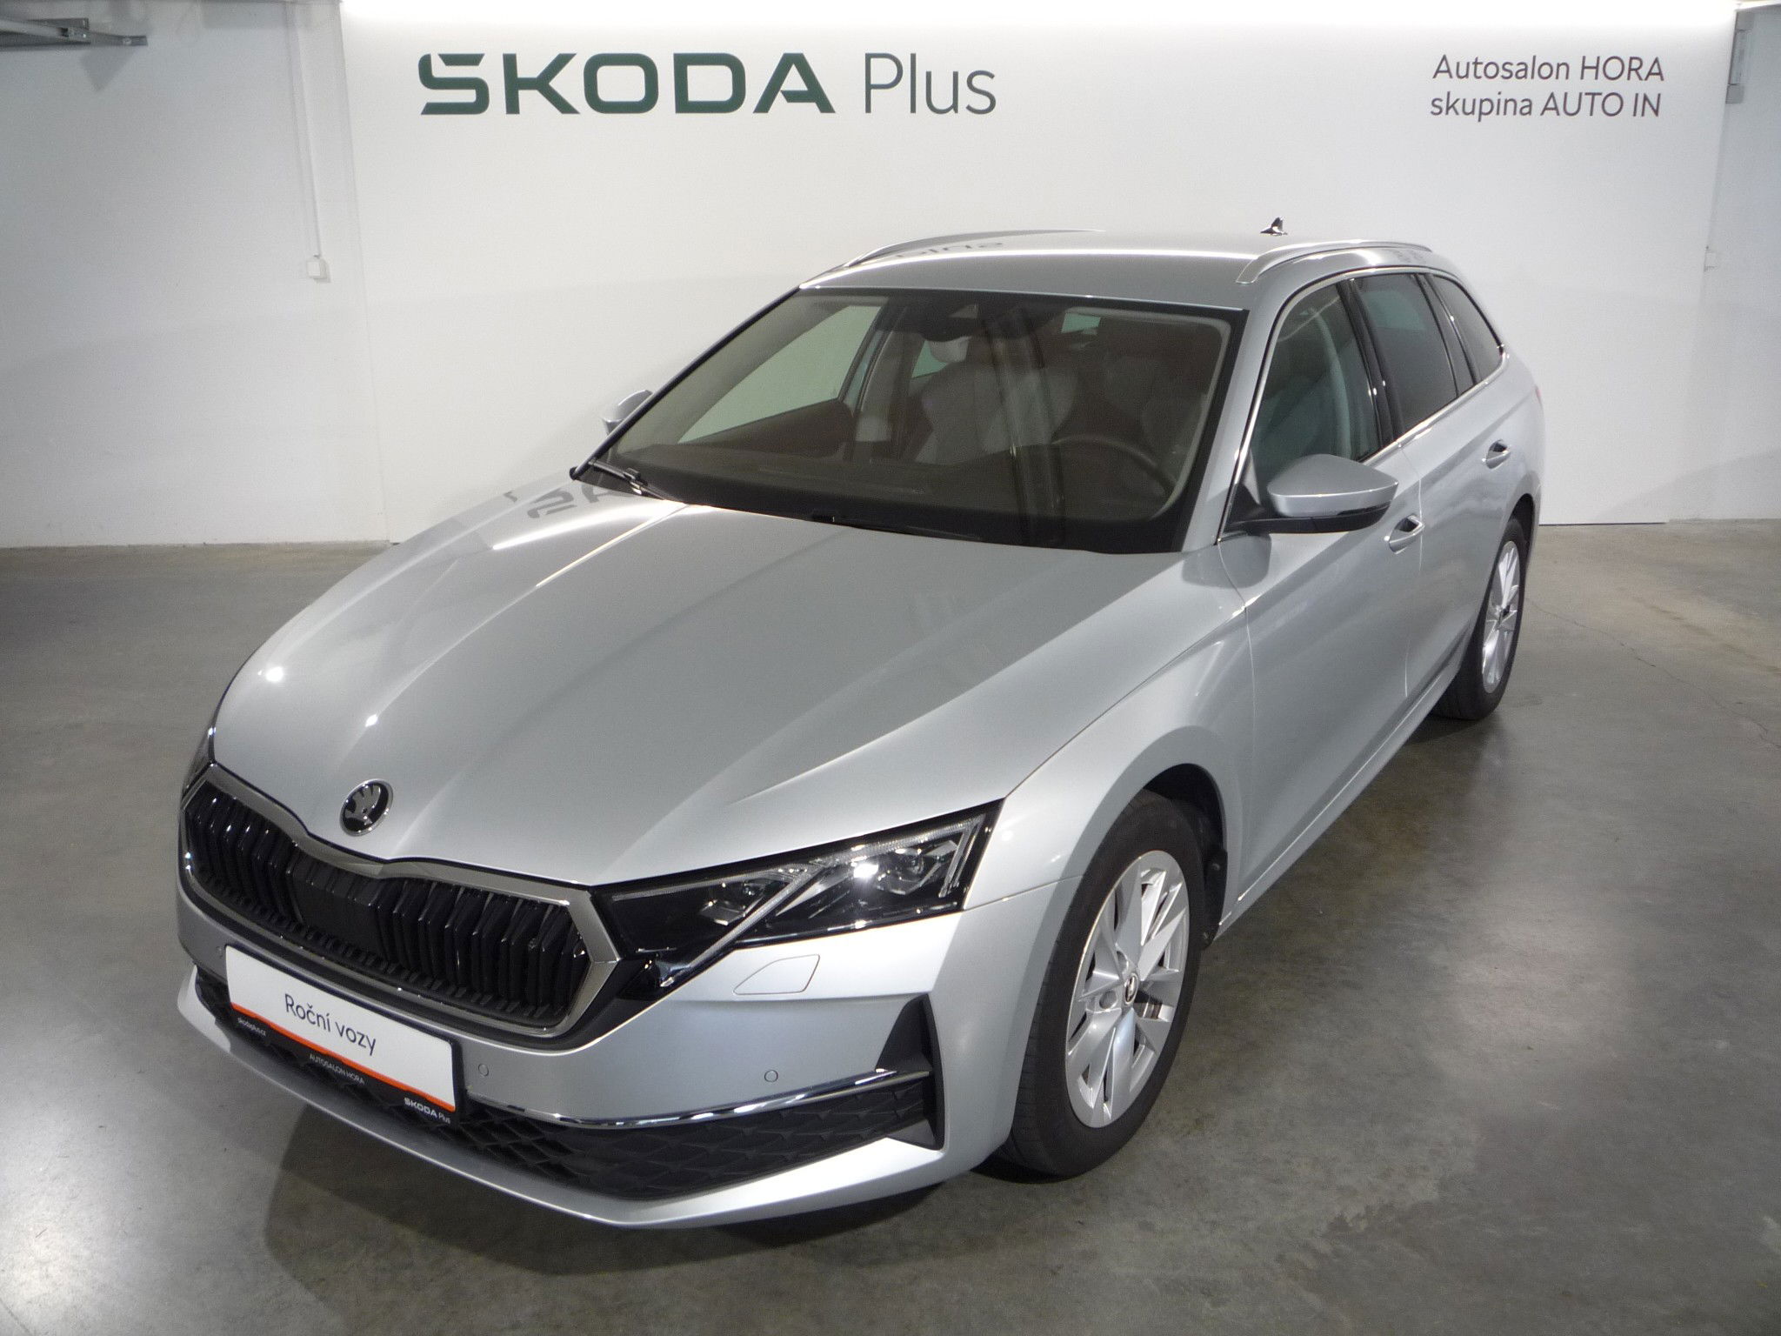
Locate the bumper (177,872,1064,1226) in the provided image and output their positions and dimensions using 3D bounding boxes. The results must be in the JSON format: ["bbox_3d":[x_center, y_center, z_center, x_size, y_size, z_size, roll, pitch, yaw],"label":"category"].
[{"bbox_3d":[-0.668,0.455,2.537,1.800,0.490,0.570,11,21,32],"label":"bumper"}]

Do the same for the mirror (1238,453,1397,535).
[{"bbox_3d":[0.813,-0.329,2.926,0.215,0.150,0.230,11,21,32],"label":"mirror"}]

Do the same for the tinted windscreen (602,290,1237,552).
[{"bbox_3d":[0.033,-0.570,3.333,1.470,0.140,0.900,11,50,32],"label":"tinted windscreen"}]

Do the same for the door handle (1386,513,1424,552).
[{"bbox_3d":[1.163,-0.309,3.495,0.060,0.050,0.220,11,21,32],"label":"door handle"}]

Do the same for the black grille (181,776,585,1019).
[{"bbox_3d":[-0.788,0.344,2.311,0.940,0.210,0.110,11,21,32],"label":"black grille"}]

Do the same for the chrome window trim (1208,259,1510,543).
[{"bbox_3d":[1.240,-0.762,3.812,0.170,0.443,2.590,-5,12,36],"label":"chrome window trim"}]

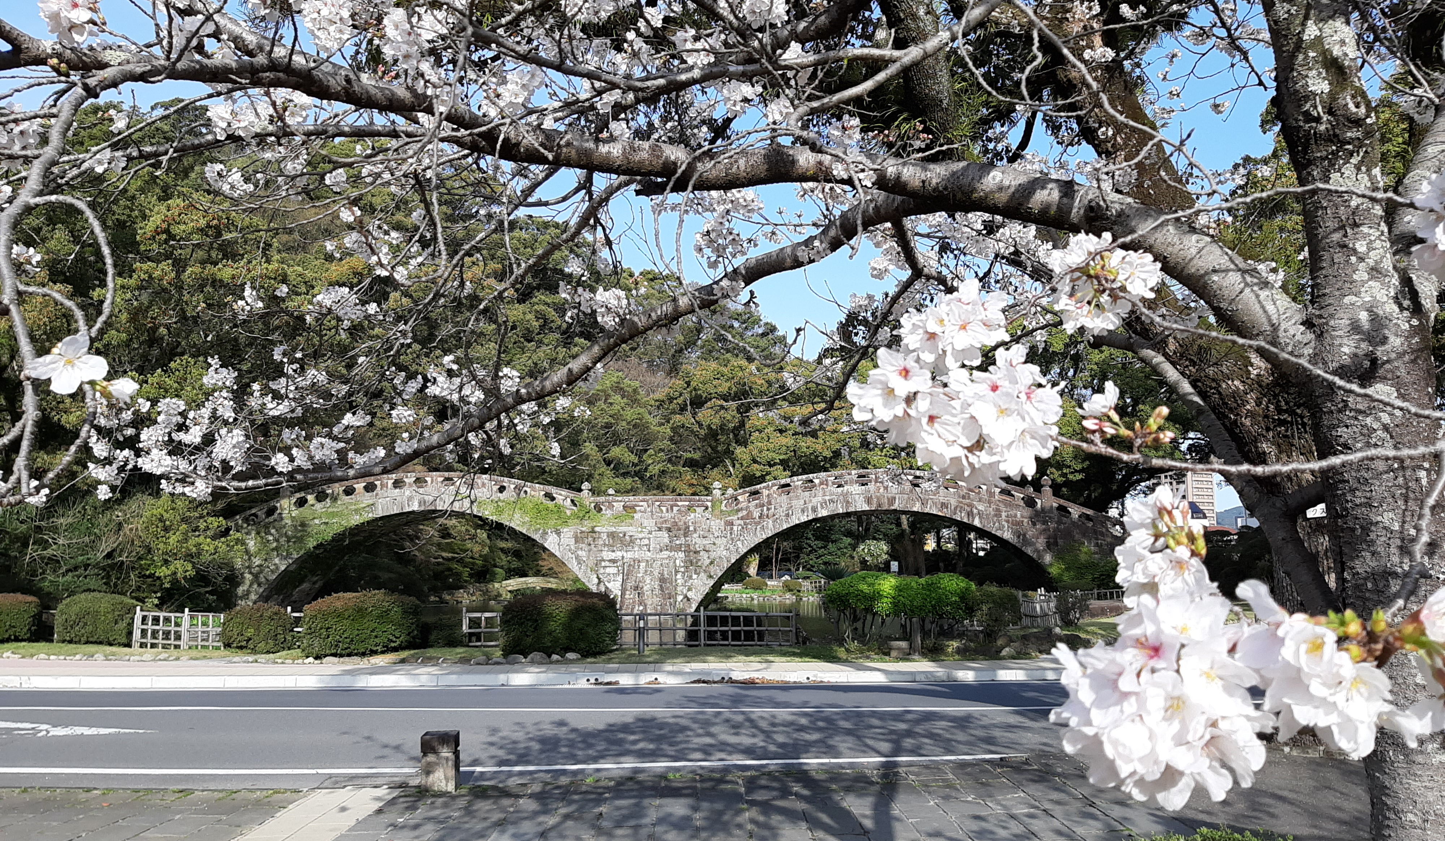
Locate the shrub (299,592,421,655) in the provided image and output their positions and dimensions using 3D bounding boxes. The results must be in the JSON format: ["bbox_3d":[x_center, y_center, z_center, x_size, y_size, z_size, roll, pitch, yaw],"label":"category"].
[{"bbox_3d":[-6.600,3.702,19.939,2.050,1.100,1.500,0,-7,0],"label":"shrub"}]

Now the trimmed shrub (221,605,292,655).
[{"bbox_3d":[-8.600,3.848,20.172,1.220,0.870,1.050,0,-7,0],"label":"trimmed shrub"}]

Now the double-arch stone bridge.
[{"bbox_3d":[-3.167,6.530,56.040,47.000,7.500,5.500,-1,-7,8],"label":"double-arch stone bridge"}]

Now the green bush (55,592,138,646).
[{"bbox_3d":[-12.500,4.006,21.967,1.500,1.020,1.250,0,-7,0],"label":"green bush"}]

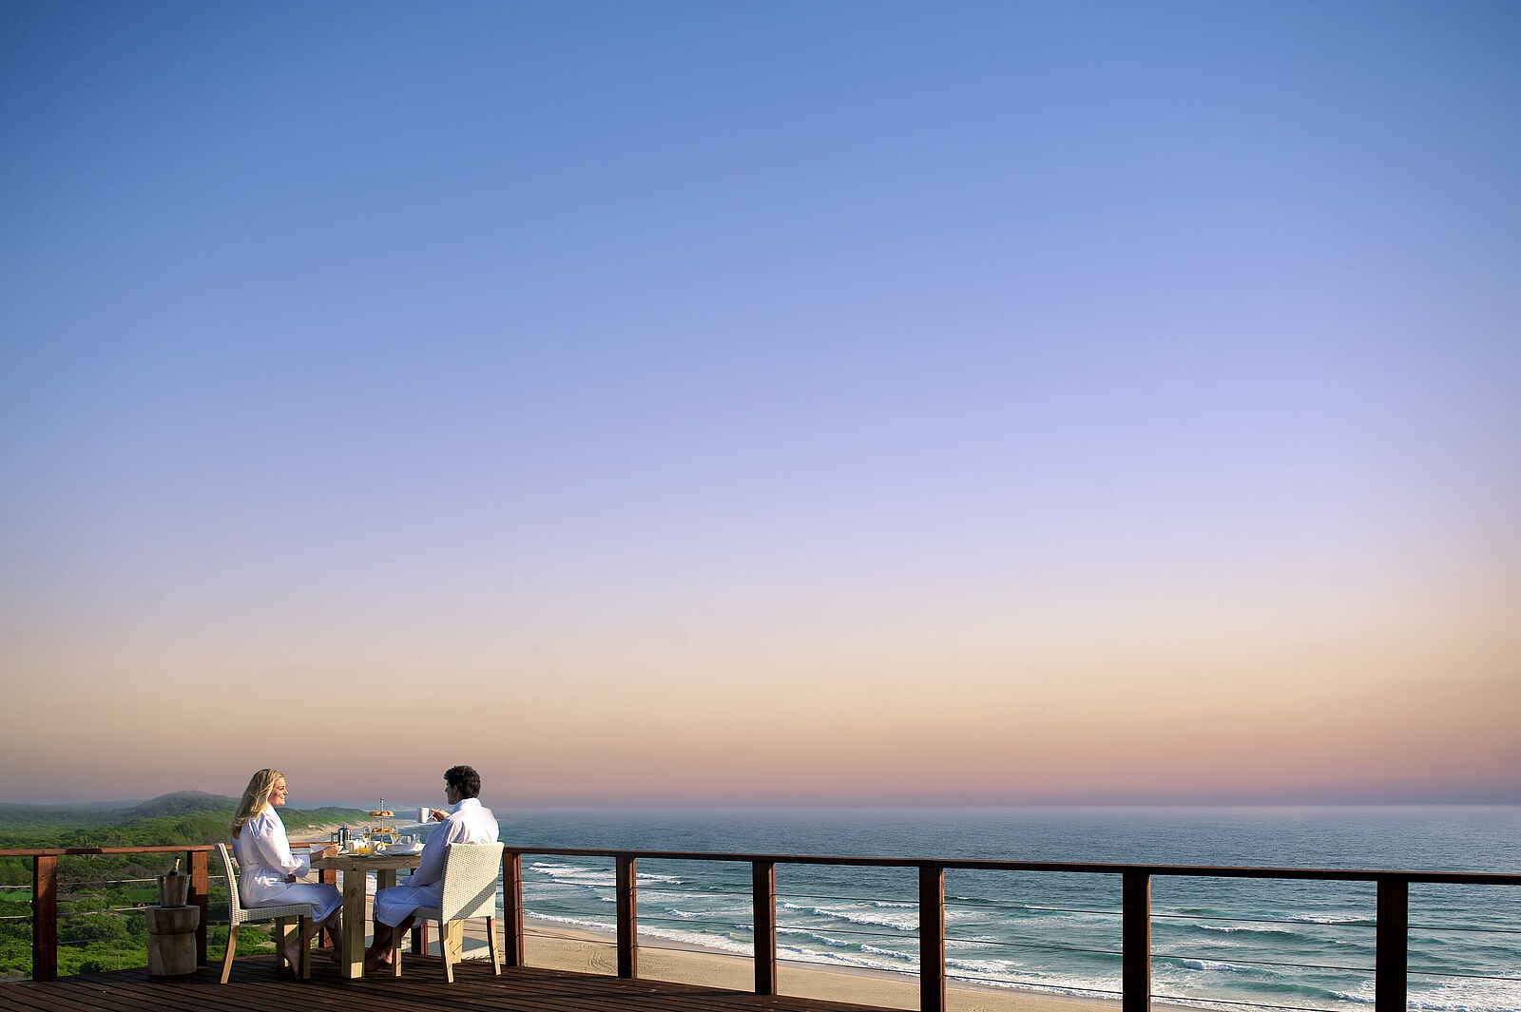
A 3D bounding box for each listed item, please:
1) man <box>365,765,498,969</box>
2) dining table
[{"bbox_3d":[-2.198,2.425,9.874,0.840,1.330,0.540,-7,-14,32],"label":"man"},{"bbox_3d":[-2.640,2.768,10.112,0.900,0.760,0.900,11,-16,-43],"label":"dining table"}]

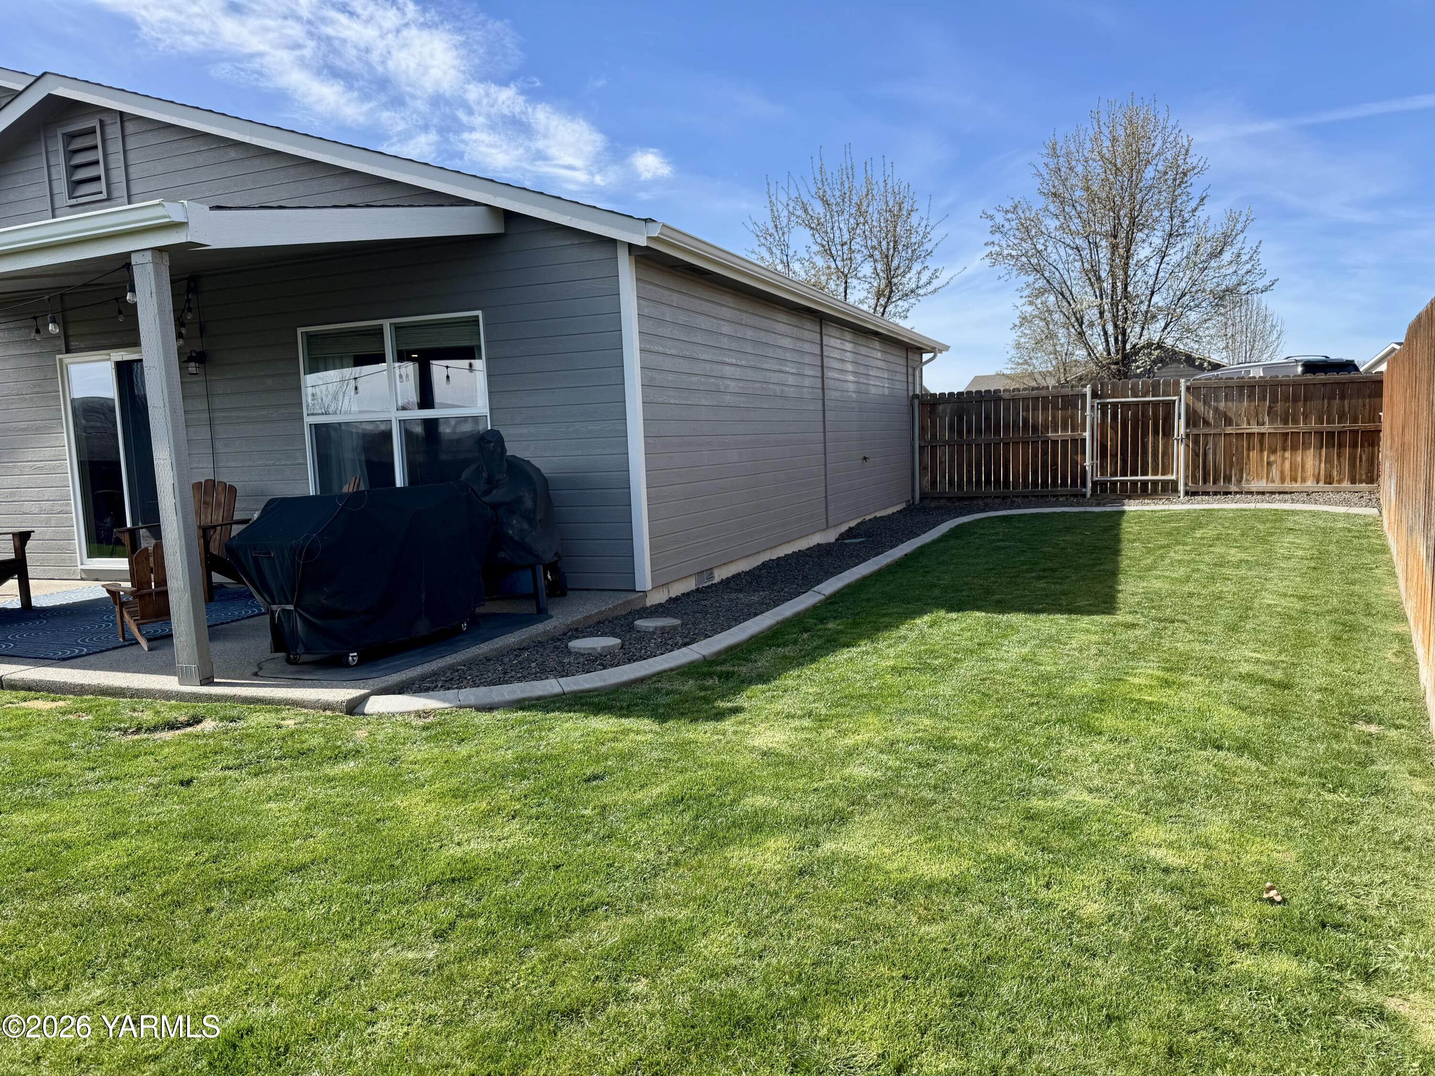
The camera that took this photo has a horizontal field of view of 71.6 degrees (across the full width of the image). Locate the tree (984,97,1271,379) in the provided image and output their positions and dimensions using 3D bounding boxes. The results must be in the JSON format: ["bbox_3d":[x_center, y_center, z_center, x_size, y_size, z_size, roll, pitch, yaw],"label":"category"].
[{"bbox_3d":[8.857,-5.511,21.820,5.770,7.990,5.770,0,6,22],"label":"tree"}]

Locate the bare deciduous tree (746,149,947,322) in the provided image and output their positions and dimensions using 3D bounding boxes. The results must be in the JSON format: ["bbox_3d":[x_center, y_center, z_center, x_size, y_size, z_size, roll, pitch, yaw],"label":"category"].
[{"bbox_3d":[3.120,-5.373,23.874,5.070,7.780,5.070,0,6,22],"label":"bare deciduous tree"}]

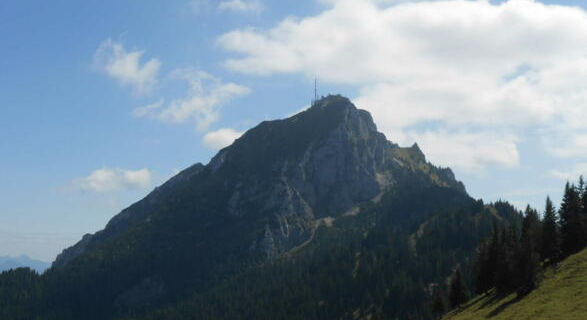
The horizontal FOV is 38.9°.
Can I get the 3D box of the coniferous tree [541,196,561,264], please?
[{"bbox_3d":[43.930,12.340,142.000,3.420,12.210,3.420,0,-6,0],"label":"coniferous tree"}]

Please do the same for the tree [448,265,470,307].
[{"bbox_3d":[25.580,19.590,128.000,3.390,6.980,3.390,0,-6,0],"label":"tree"}]

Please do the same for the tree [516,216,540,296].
[{"bbox_3d":[33.950,13.940,120.000,3.470,11.560,3.470,0,-6,0],"label":"tree"}]

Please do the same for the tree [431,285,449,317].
[{"bbox_3d":[23.900,23.210,136.000,2.950,5.660,2.950,0,-6,0],"label":"tree"}]

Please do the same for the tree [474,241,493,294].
[{"bbox_3d":[28.820,16.390,126.000,2.730,8.350,2.730,0,-6,0],"label":"tree"}]

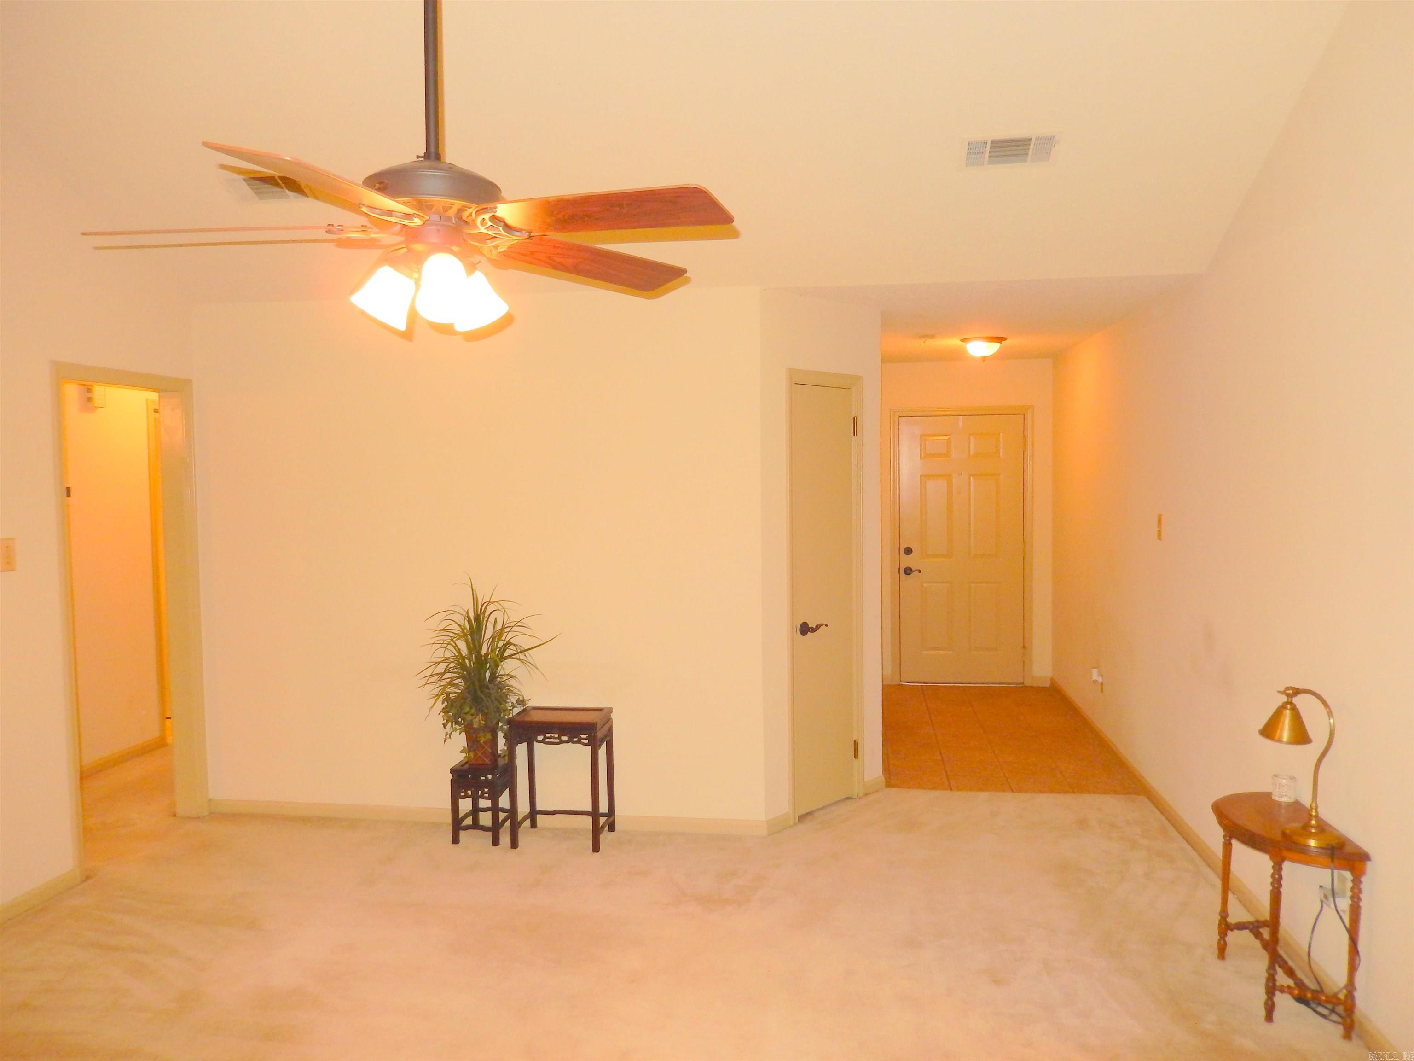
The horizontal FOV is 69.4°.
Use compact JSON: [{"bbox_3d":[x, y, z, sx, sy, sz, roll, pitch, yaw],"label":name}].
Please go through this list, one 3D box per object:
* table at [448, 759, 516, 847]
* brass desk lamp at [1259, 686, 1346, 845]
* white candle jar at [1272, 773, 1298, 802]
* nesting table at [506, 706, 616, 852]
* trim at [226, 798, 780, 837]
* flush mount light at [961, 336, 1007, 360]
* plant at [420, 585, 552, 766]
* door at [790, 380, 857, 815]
[{"bbox_3d":[-1.020,1.243,4.673,0.235,0.327,0.240,0,4,8],"label":"table"},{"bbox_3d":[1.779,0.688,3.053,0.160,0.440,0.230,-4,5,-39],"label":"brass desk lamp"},{"bbox_3d":[1.904,0.848,3.373,0.073,0.078,0.073,0,4,8],"label":"white candle jar"},{"bbox_3d":[-0.656,1.118,4.616,0.420,0.575,0.285,0,4,8],"label":"nesting table"},{"bbox_3d":[-1.076,1.361,4.845,2.772,0.070,0.030,0,4,8],"label":"trim"},{"bbox_3d":[1.720,-1.127,6.359,0.290,0.140,0.290,0,4,8],"label":"flush mount light"},{"bbox_3d":[-0.995,0.645,4.585,0.600,0.870,0.460,0,4,8],"label":"plant"},{"bbox_3d":[0.553,0.326,4.928,0.045,2.035,0.470,3,5,43],"label":"door"}]

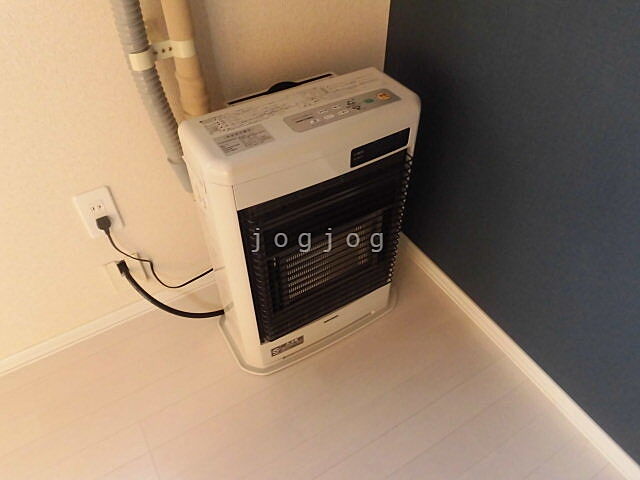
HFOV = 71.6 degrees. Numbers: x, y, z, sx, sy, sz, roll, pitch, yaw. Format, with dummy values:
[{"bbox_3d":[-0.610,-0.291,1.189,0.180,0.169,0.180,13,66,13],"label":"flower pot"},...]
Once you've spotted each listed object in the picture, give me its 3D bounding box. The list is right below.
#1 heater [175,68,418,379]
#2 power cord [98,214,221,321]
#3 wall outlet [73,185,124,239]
[{"bbox_3d":[-0.029,-0.018,1.008,0.473,0.623,0.246,-23,50,-20],"label":"heater"},{"bbox_3d":[-0.370,0.075,1.084,0.210,0.340,0.135,-22,49,-21],"label":"power cord"},{"bbox_3d":[-0.478,-0.057,0.967,0.071,0.120,0.012,-22,49,-21],"label":"wall outlet"}]

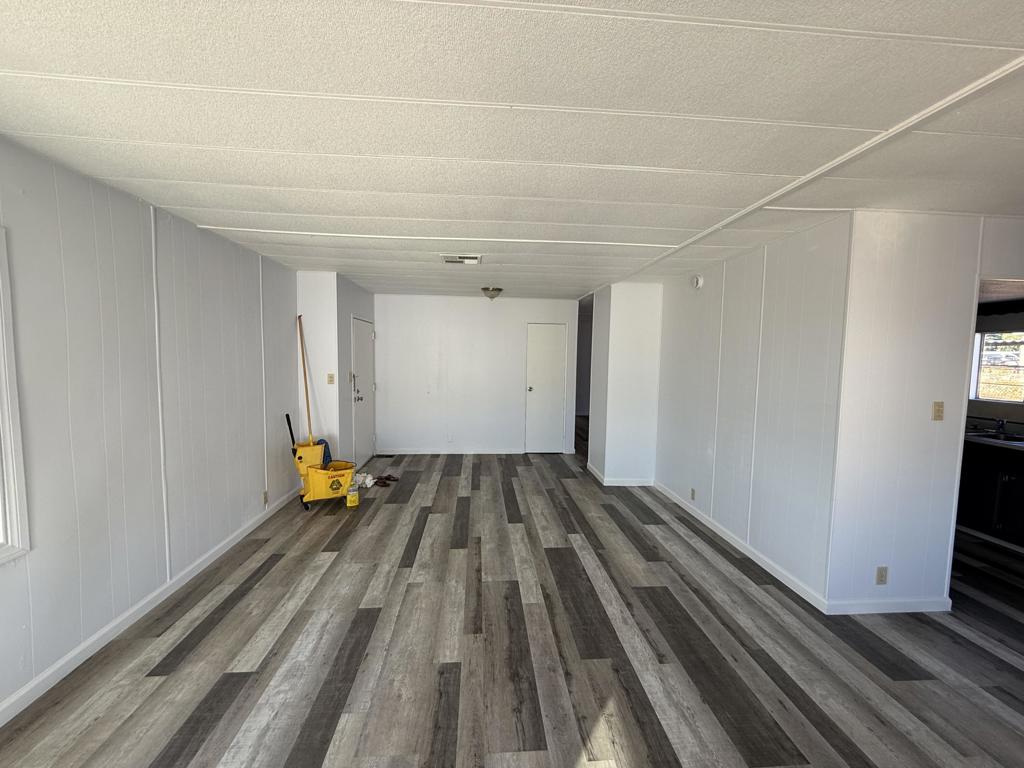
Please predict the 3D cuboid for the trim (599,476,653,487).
[{"bbox_3d":[1.423,1.193,5.010,0.620,0.092,0.016,1,4,-4],"label":"trim"}]

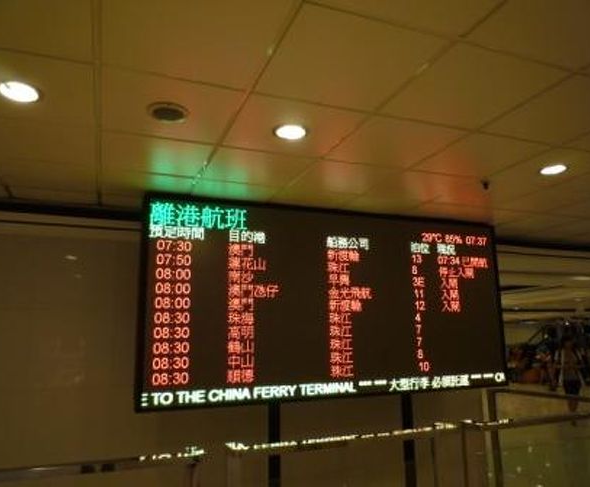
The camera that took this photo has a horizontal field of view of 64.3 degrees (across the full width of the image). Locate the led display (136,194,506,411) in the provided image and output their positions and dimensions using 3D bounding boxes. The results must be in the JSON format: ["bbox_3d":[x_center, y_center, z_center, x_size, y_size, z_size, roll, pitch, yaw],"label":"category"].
[{"bbox_3d":[0.389,0.465,3.777,3.123,1.441,0.200,3,-12,-22],"label":"led display"}]

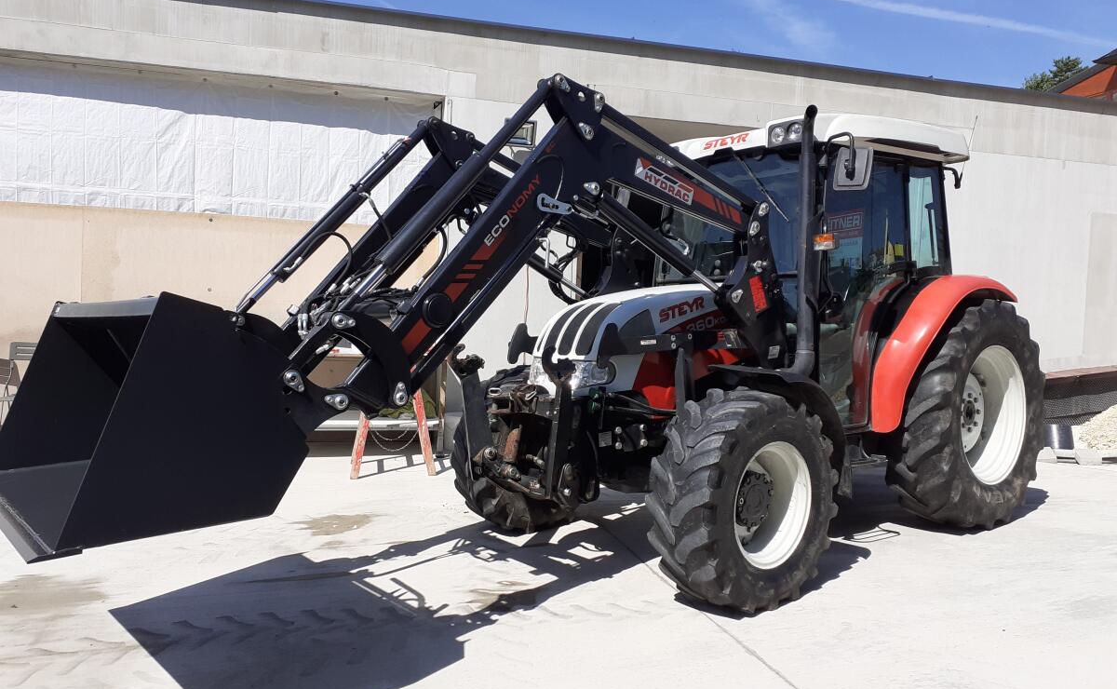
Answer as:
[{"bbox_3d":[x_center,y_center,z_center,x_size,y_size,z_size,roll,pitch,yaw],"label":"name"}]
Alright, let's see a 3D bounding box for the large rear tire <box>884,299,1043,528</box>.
[{"bbox_3d":[2.493,0.417,5.303,1.365,1.365,0.420,-3,4,-38],"label":"large rear tire"}]

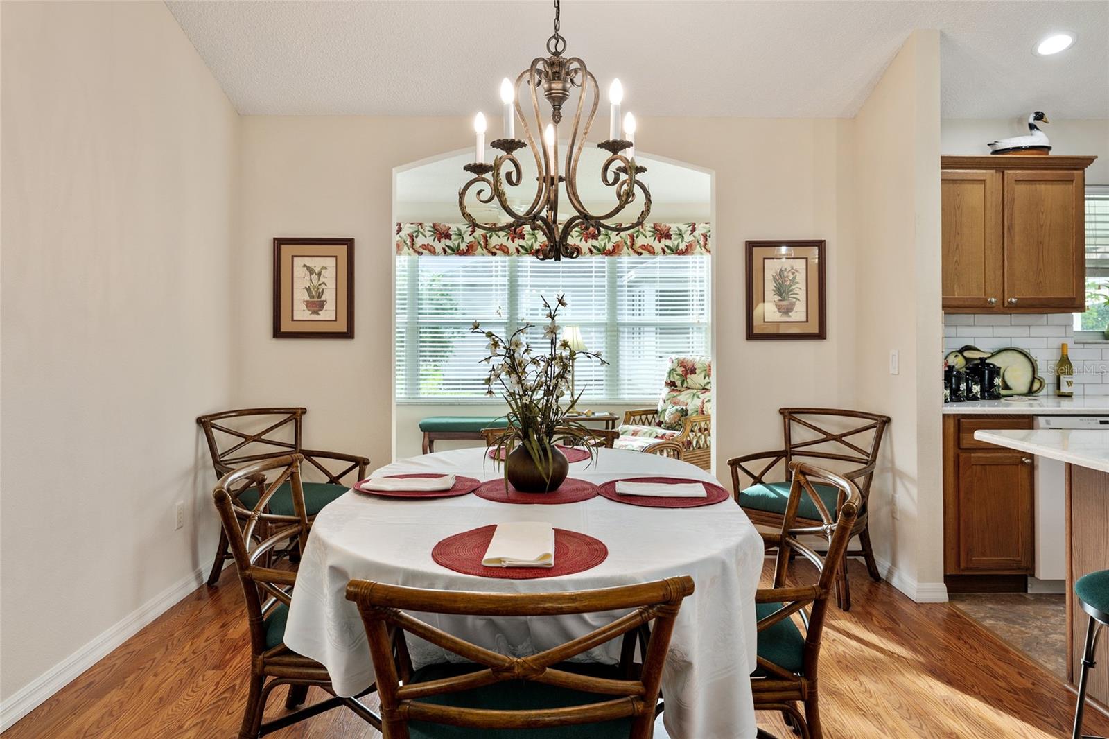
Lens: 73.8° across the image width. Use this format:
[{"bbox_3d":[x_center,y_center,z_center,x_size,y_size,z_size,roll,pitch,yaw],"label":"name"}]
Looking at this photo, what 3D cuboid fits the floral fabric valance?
[{"bbox_3d":[-0.020,-1.180,6.700,3.000,0.315,0.120,0,2,0],"label":"floral fabric valance"}]

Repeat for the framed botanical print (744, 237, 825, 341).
[{"bbox_3d":[1.275,-0.436,4.070,0.440,0.553,0.030,0,2,0],"label":"framed botanical print"}]

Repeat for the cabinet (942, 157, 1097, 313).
[{"bbox_3d":[2.325,-0.705,3.975,0.930,0.810,0.345,0,2,0],"label":"cabinet"}]

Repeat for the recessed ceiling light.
[{"bbox_3d":[2.410,-1.567,3.560,0.163,0.030,0.163,0,-15,0],"label":"recessed ceiling light"}]

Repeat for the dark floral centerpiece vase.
[{"bbox_3d":[-0.050,0.074,2.400,0.420,0.630,0.380,0,2,0],"label":"dark floral centerpiece vase"}]

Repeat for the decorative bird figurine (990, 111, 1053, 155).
[{"bbox_3d":[2.485,-1.245,3.950,0.320,0.255,0.170,0,2,12],"label":"decorative bird figurine"}]

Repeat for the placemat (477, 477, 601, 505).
[{"bbox_3d":[-0.055,0.388,2.370,0.398,0.012,0.398,0,2,0],"label":"placemat"}]

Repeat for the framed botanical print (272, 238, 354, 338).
[{"bbox_3d":[-1.320,-0.445,4.060,0.447,0.555,0.030,0,2,0],"label":"framed botanical print"}]

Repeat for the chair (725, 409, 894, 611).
[{"bbox_3d":[1.295,0.650,3.735,0.590,0.830,0.640,2,3,37],"label":"chair"}]

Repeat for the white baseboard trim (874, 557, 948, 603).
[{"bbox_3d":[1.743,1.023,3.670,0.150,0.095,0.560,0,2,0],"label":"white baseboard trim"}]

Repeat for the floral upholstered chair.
[{"bbox_3d":[0.990,0.430,5.950,0.970,1.060,0.760,-2,3,-38],"label":"floral upholstered chair"}]

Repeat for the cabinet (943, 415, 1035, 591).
[{"bbox_3d":[2.065,0.640,3.840,0.460,0.870,0.600,0,2,0],"label":"cabinet"}]

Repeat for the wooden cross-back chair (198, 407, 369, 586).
[{"bbox_3d":[-1.374,0.647,3.703,0.630,0.840,0.600,2,3,38],"label":"wooden cross-back chair"}]

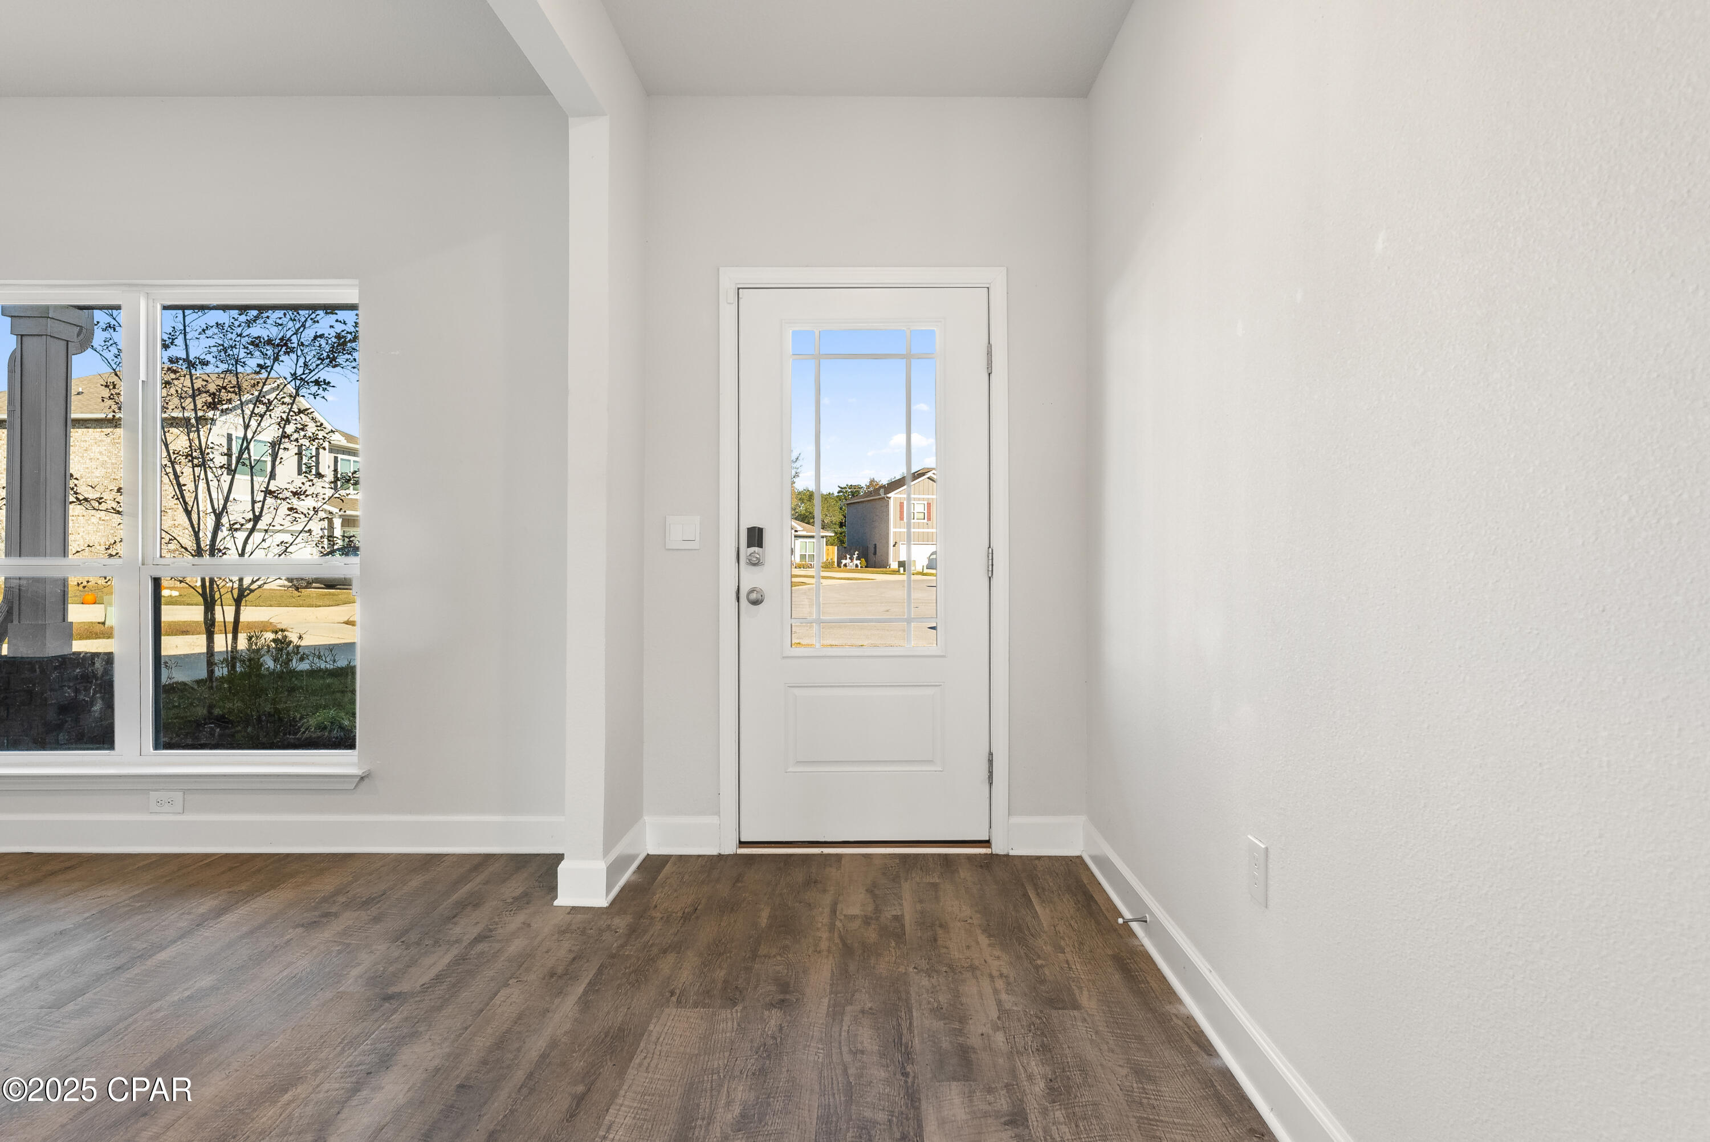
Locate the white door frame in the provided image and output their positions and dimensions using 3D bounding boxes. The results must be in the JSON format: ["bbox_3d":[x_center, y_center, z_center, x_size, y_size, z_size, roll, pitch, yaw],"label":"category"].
[{"bbox_3d":[0.030,-0.040,3.290,1.040,2.115,0.100,0,1,1],"label":"white door frame"}]

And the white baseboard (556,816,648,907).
[{"bbox_3d":[-0.831,0.958,3.000,0.165,0.140,0.510,0,1,0],"label":"white baseboard"}]

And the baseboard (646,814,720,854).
[{"bbox_3d":[-0.619,0.955,3.258,0.265,0.140,0.022,0,1,1],"label":"baseboard"}]

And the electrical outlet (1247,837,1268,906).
[{"bbox_3d":[0.813,0.609,1.825,0.009,0.123,0.078,0,1,1],"label":"electrical outlet"}]

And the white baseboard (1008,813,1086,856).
[{"bbox_3d":[0.692,0.955,3.258,0.272,0.140,0.022,0,1,1],"label":"white baseboard"}]

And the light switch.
[{"bbox_3d":[-0.622,-0.137,3.263,0.123,0.123,0.012,0,1,1],"label":"light switch"}]

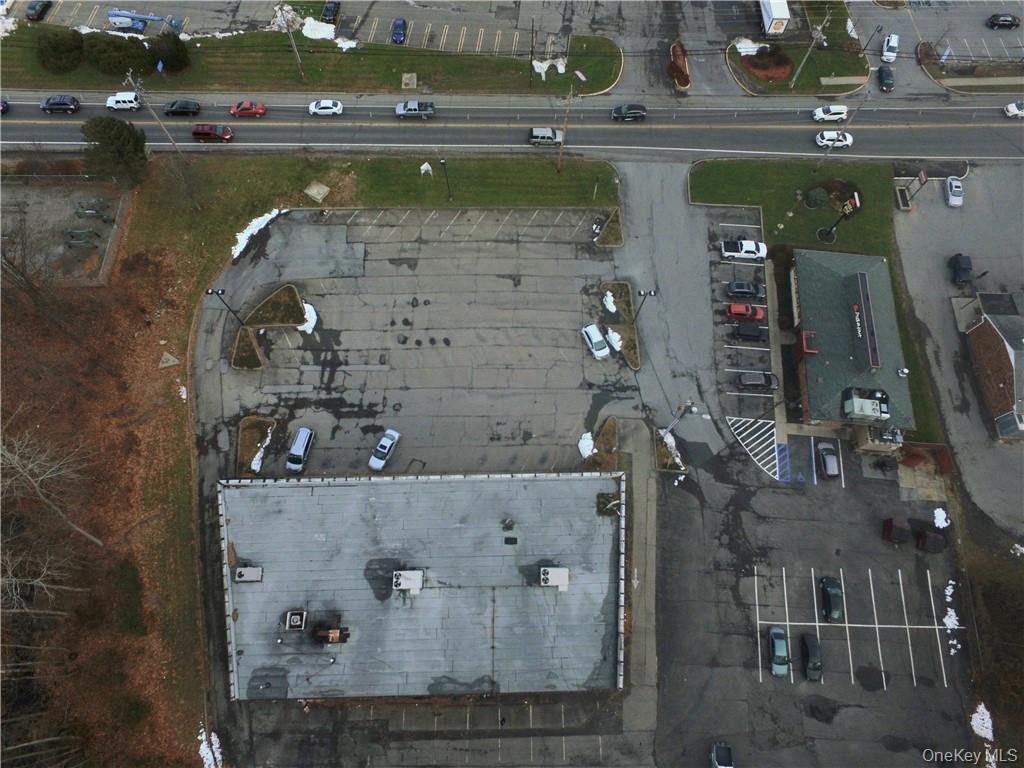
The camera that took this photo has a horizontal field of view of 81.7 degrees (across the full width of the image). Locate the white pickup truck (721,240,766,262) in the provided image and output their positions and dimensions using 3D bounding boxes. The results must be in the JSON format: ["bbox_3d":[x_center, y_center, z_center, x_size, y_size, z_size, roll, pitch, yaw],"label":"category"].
[{"bbox_3d":[30.596,-17.693,77.835,5.759,1.862,2.013,3,69,0],"label":"white pickup truck"}]

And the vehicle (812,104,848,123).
[{"bbox_3d":[46.791,-39.757,86.845,4.595,1.644,1.843,-1,69,-2],"label":"vehicle"}]

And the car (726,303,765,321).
[{"bbox_3d":[29.608,-9.189,74.629,4.480,1.640,1.780,4,69,0],"label":"car"}]

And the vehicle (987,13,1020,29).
[{"bbox_3d":[78.849,-58.137,94.729,4.788,1.429,1.816,-3,69,-2],"label":"vehicle"}]

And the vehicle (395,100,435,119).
[{"bbox_3d":[-14.111,-39.716,85.572,5.384,1.779,1.895,0,69,-1],"label":"vehicle"}]

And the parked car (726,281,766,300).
[{"bbox_3d":[30.115,-12.077,75.760,4.547,1.643,1.787,3,69,0],"label":"parked car"}]

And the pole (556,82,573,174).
[{"bbox_3d":[6.782,-32.264,76.631,0.700,13.800,2.200,0,69,-1],"label":"pole"}]

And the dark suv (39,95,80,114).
[{"bbox_3d":[-65.010,-40.183,84.792,4.927,1.728,1.913,0,69,-1],"label":"dark suv"}]

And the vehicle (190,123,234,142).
[{"bbox_3d":[-42.254,-35.366,83.355,5.161,1.740,1.942,1,69,-1],"label":"vehicle"}]

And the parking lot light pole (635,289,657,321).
[{"bbox_3d":[15.240,-8.979,70.962,2.050,7.800,0.650,0,69,-1],"label":"parking lot light pole"}]

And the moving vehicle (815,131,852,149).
[{"bbox_3d":[46.467,-35.213,85.061,4.893,1.665,1.859,-1,69,-1],"label":"moving vehicle"}]

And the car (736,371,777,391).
[{"bbox_3d":[29.618,-0.318,71.150,4.818,1.696,1.839,3,69,0],"label":"car"}]

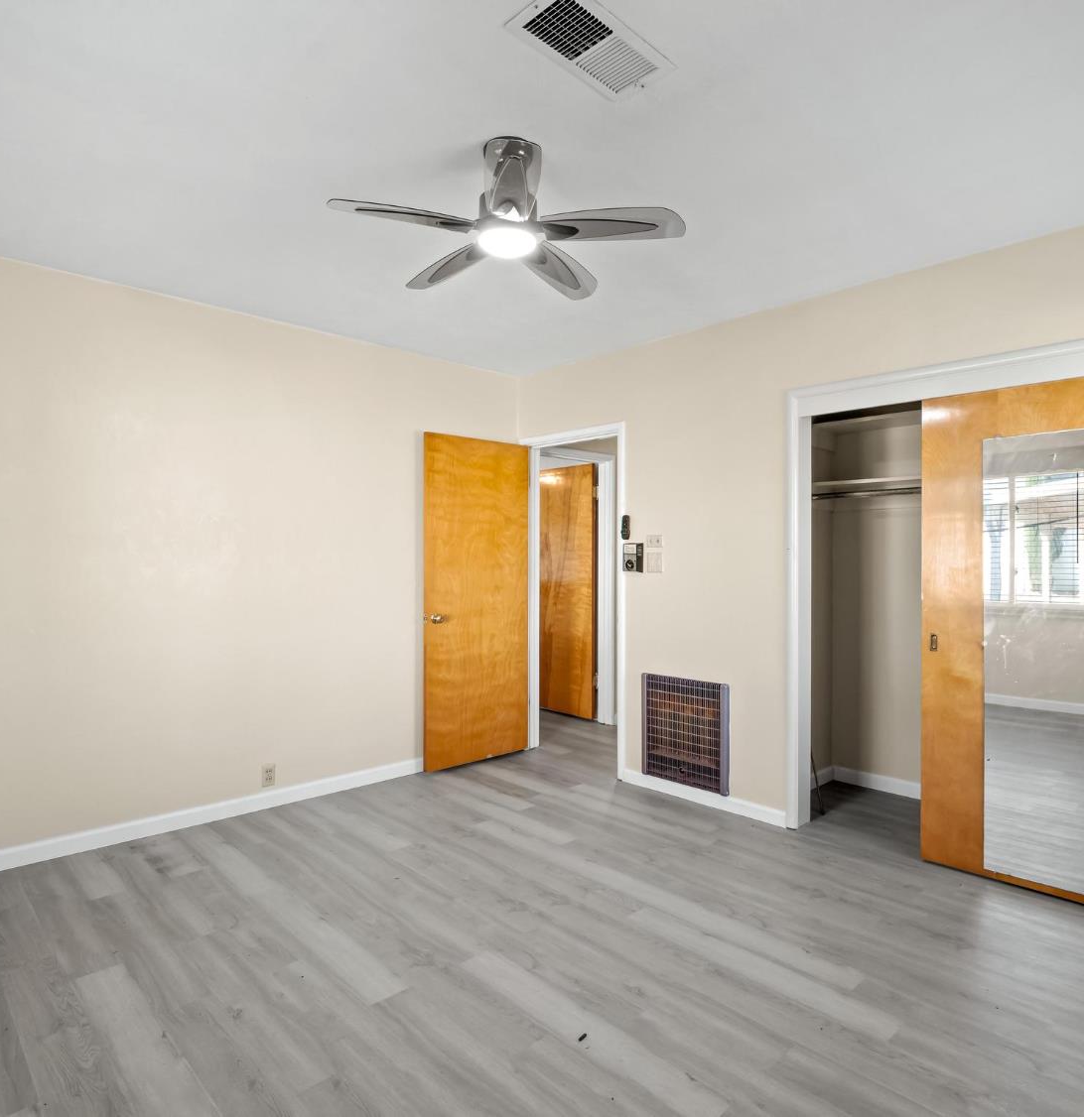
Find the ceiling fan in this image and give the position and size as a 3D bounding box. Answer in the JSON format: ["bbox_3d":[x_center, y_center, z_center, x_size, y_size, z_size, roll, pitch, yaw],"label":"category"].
[{"bbox_3d":[-0.085,-1.083,2.060,1.010,0.285,0.980,0,0,-5],"label":"ceiling fan"}]

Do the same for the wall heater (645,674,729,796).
[{"bbox_3d":[0.754,0.916,3.650,0.048,0.562,0.515,0,0,-45],"label":"wall heater"}]

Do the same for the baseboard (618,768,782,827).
[{"bbox_3d":[0.810,1.241,3.615,0.016,0.080,0.985,0,0,-45],"label":"baseboard"}]

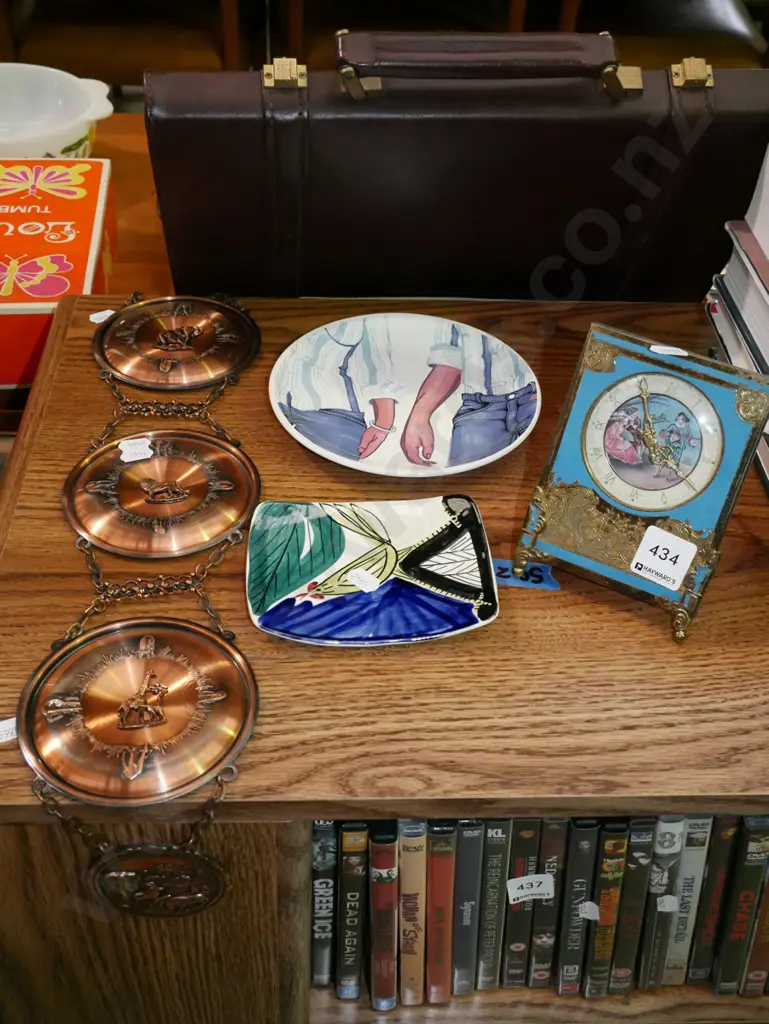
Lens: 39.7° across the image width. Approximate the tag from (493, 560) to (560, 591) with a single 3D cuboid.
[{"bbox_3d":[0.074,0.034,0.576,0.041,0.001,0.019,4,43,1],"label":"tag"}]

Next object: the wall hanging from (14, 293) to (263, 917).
[{"bbox_3d":[-0.127,0.015,0.631,0.112,0.092,0.430,-1,43,-5],"label":"wall hanging"}]

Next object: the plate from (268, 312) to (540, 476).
[{"bbox_3d":[0.013,-0.067,0.633,0.159,0.021,0.159,1,43,-4],"label":"plate"}]

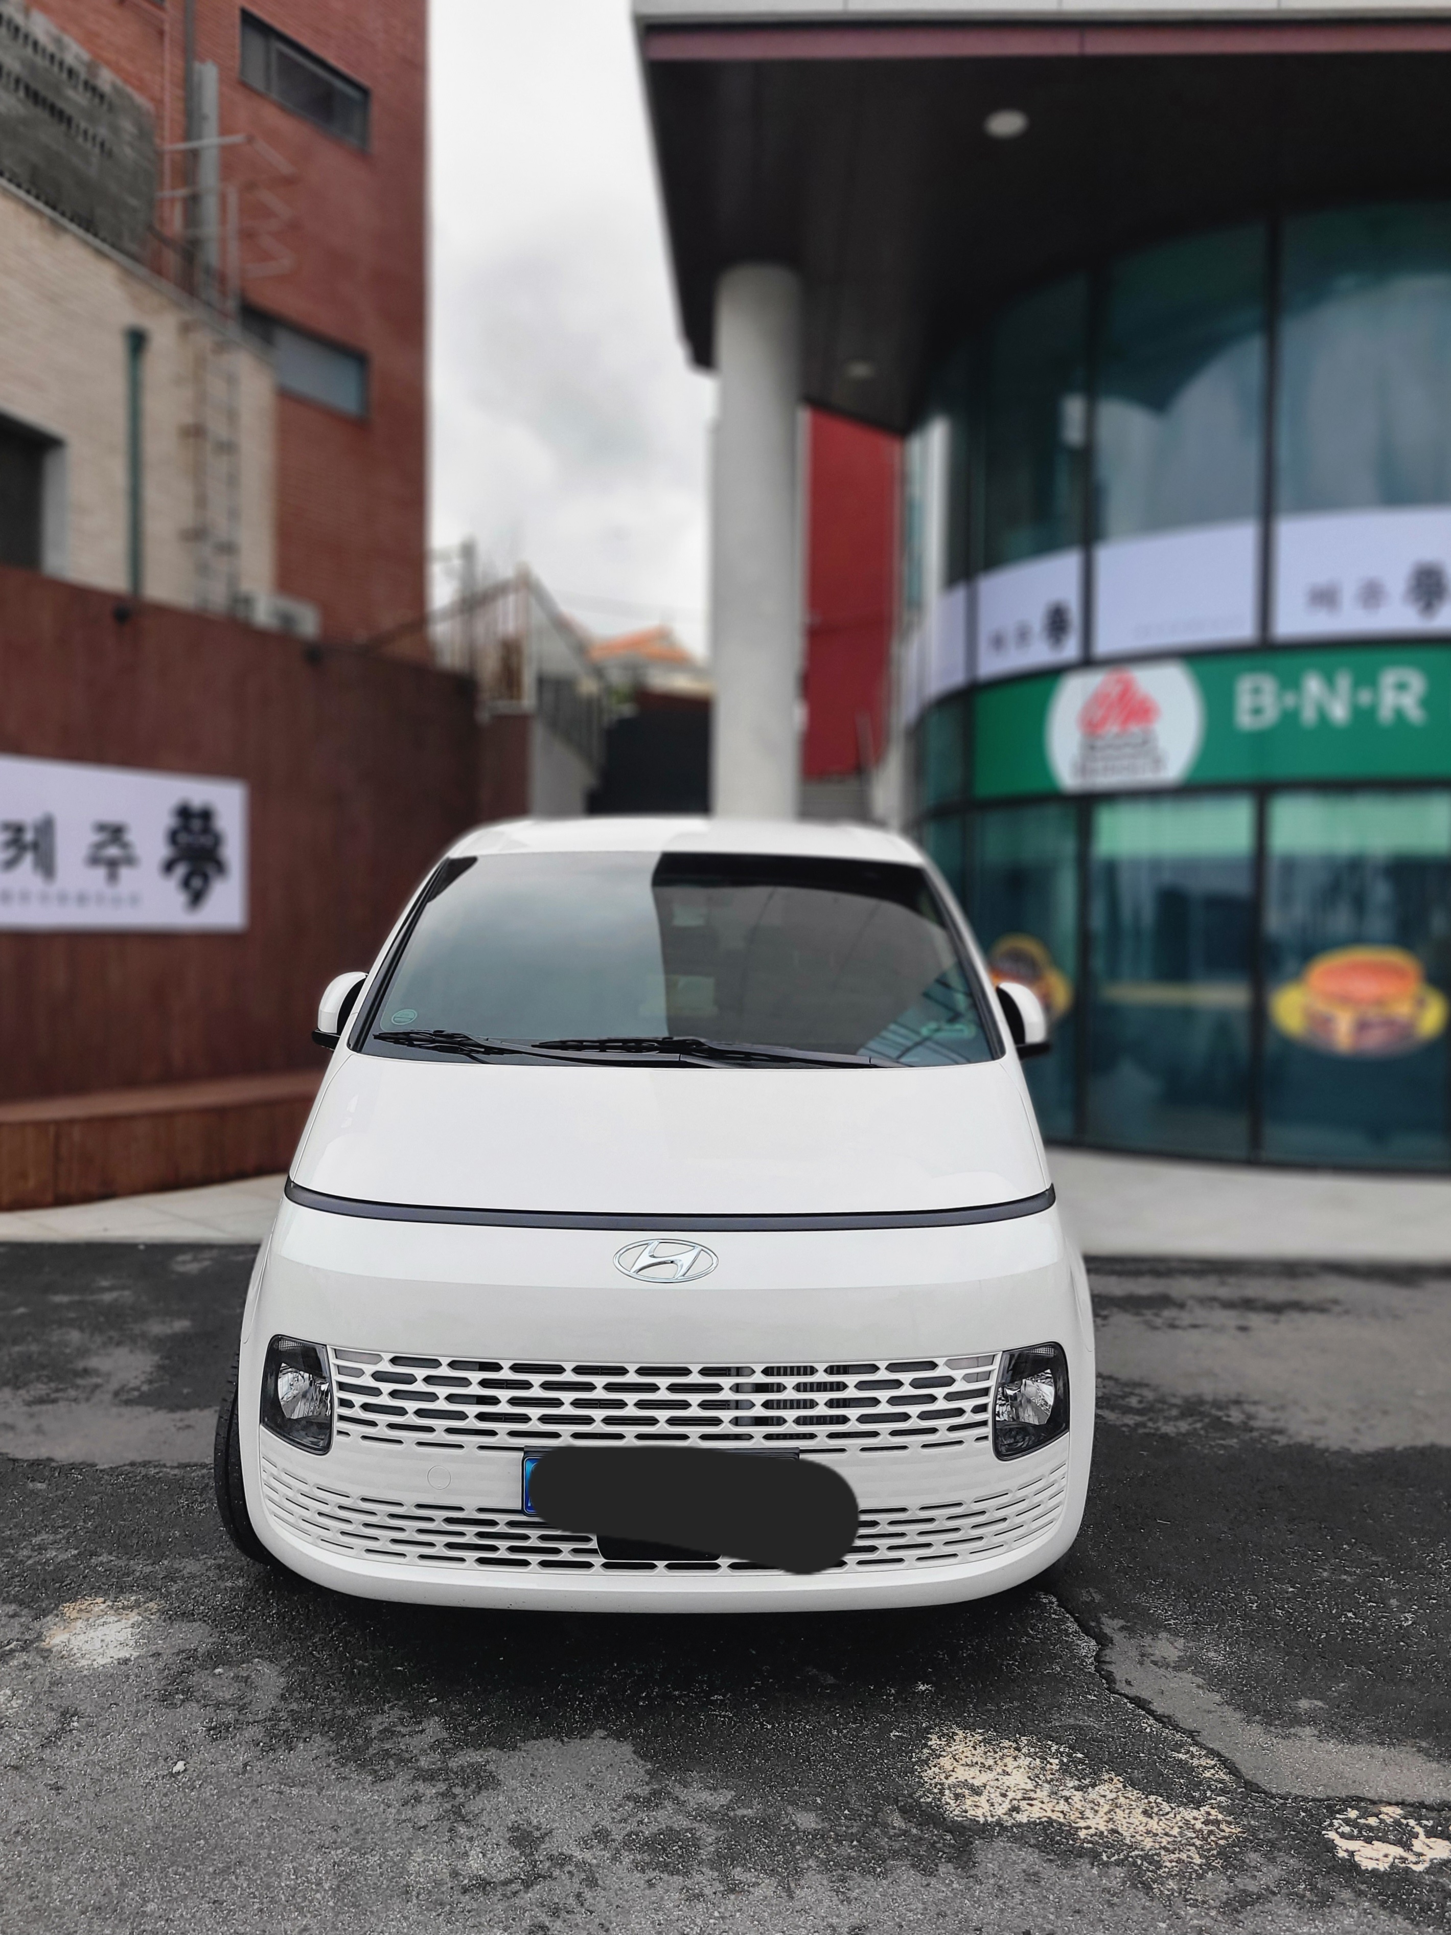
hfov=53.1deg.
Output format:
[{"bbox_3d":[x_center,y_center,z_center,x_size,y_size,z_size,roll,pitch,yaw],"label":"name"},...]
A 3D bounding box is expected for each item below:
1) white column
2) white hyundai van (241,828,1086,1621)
[{"bbox_3d":[0.217,-1.772,10.221,0.590,5.970,0.590,0,2,0],"label":"white column"},{"bbox_3d":[-0.131,0.453,5.489,2.060,1.980,5.220,0,2,0],"label":"white hyundai van"}]

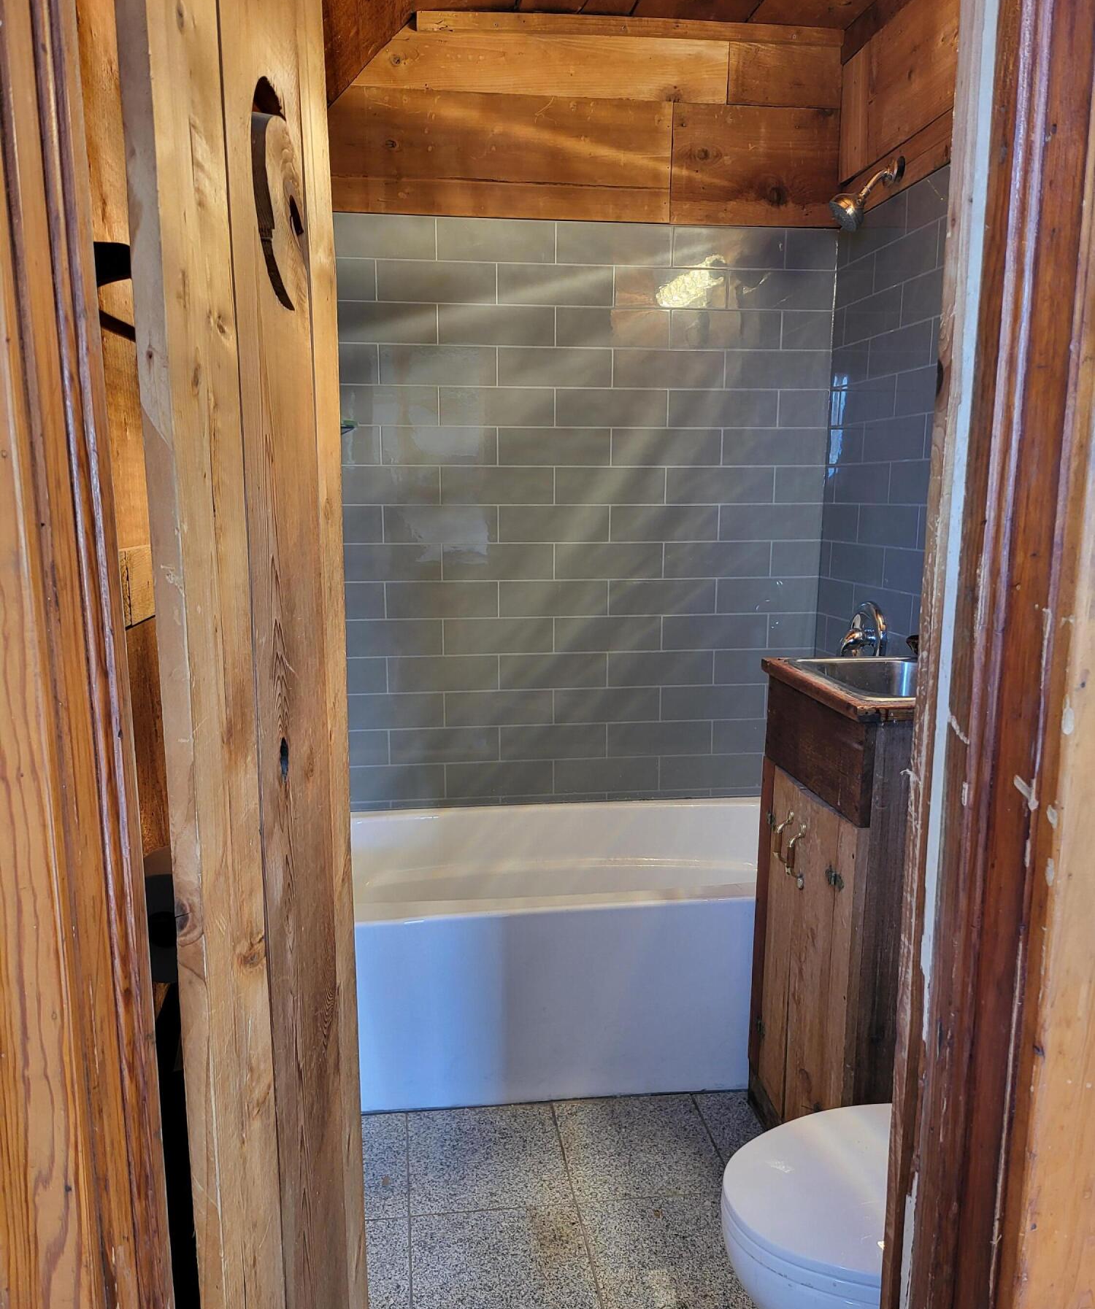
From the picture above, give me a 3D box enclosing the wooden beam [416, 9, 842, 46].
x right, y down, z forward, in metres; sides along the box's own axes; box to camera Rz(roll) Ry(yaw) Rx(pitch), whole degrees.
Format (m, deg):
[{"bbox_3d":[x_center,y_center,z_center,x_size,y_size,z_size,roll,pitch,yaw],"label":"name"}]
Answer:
[{"bbox_3d":[0.217,-1.535,2.491,1.064,0.038,0.020,-1,11,-7],"label":"wooden beam"}]

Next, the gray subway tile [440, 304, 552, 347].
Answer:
[{"bbox_3d":[-0.132,-0.863,2.660,0.304,0.101,0.009,-1,10,-7],"label":"gray subway tile"}]

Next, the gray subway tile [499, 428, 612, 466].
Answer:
[{"bbox_3d":[0.020,-0.550,2.682,0.300,0.099,0.010,-1,11,-7],"label":"gray subway tile"}]

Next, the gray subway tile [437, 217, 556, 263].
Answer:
[{"bbox_3d":[-0.130,-1.056,2.594,0.303,0.100,0.010,-1,11,-7],"label":"gray subway tile"}]

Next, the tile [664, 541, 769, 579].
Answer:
[{"bbox_3d":[0.476,-0.264,2.824,0.303,0.100,0.010,-1,11,-7],"label":"tile"}]

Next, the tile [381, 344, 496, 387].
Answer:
[{"bbox_3d":[-0.283,-0.750,2.632,0.304,0.102,0.009,-1,11,-7],"label":"tile"}]

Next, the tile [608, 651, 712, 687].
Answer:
[{"bbox_3d":[0.319,0.040,2.836,0.300,0.099,0.010,-1,11,-7],"label":"tile"}]

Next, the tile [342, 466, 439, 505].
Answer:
[{"bbox_3d":[-0.432,-0.442,2.648,0.300,0.099,0.010,-1,11,-7],"label":"tile"}]

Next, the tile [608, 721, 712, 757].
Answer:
[{"bbox_3d":[0.322,0.242,2.902,0.304,0.101,0.009,-1,11,-7],"label":"tile"}]

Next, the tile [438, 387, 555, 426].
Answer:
[{"bbox_3d":[-0.132,-0.659,2.695,0.304,0.101,0.009,-1,10,-7],"label":"tile"}]

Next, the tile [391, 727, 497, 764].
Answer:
[{"bbox_3d":[-0.286,0.256,2.831,0.304,0.101,0.009,-1,10,-7],"label":"tile"}]

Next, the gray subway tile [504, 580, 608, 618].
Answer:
[{"bbox_3d":[0.019,-0.154,2.789,0.303,0.100,0.010,-1,11,-7],"label":"gray subway tile"}]

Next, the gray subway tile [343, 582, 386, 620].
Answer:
[{"bbox_3d":[-0.592,-0.143,2.723,0.304,0.101,0.009,-1,10,-7],"label":"gray subway tile"}]

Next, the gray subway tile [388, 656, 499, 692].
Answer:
[{"bbox_3d":[-0.283,0.052,2.764,0.300,0.099,0.010,-1,11,-7],"label":"gray subway tile"}]

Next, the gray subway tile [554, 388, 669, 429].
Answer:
[{"bbox_3d":[0.173,-0.659,2.706,0.304,0.101,0.009,-1,11,-7],"label":"gray subway tile"}]

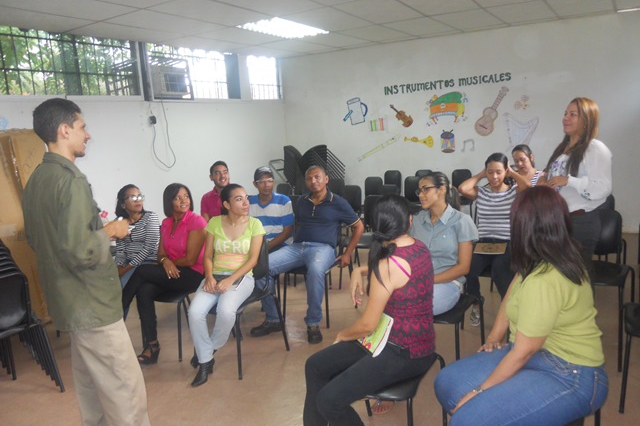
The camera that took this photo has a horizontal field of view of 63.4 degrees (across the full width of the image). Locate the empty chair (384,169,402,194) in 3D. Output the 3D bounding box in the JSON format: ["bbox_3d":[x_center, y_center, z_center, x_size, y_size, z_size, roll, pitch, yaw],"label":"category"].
[{"bbox_3d":[0.955,-0.166,7.277,0.470,0.820,0.530,2,11,31],"label":"empty chair"}]

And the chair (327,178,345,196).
[{"bbox_3d":[0.109,-0.008,6.786,0.460,0.830,0.540,2,10,30],"label":"chair"}]

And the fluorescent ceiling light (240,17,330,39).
[{"bbox_3d":[-0.411,-2.140,6.020,0.600,0.080,1.200,2,10,30],"label":"fluorescent ceiling light"}]

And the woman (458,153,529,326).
[{"bbox_3d":[1.348,0.166,4.014,0.580,1.200,0.800,1,10,27],"label":"woman"}]

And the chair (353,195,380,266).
[{"bbox_3d":[0.465,0.276,4.861,0.460,0.830,0.540,2,10,30],"label":"chair"}]

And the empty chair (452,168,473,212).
[{"bbox_3d":[1.822,-0.143,6.799,0.470,0.820,0.530,2,11,31],"label":"empty chair"}]

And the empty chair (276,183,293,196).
[{"bbox_3d":[-0.503,0.092,6.251,0.470,0.820,0.530,2,11,31],"label":"empty chair"}]

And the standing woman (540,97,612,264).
[{"bbox_3d":[1.486,0.125,3.064,0.360,1.580,0.470,-5,9,-11],"label":"standing woman"}]

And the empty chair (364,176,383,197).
[{"bbox_3d":[0.596,-0.008,6.442,0.470,0.820,0.530,2,11,31],"label":"empty chair"}]

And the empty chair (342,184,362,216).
[{"bbox_3d":[0.240,0.132,5.717,0.470,0.820,0.530,2,11,31],"label":"empty chair"}]

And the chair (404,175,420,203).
[{"bbox_3d":[1.104,-0.009,6.251,0.470,0.820,0.530,2,11,31],"label":"chair"}]

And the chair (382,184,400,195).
[{"bbox_3d":[0.683,0.132,5.675,0.460,0.830,0.540,2,10,30],"label":"chair"}]

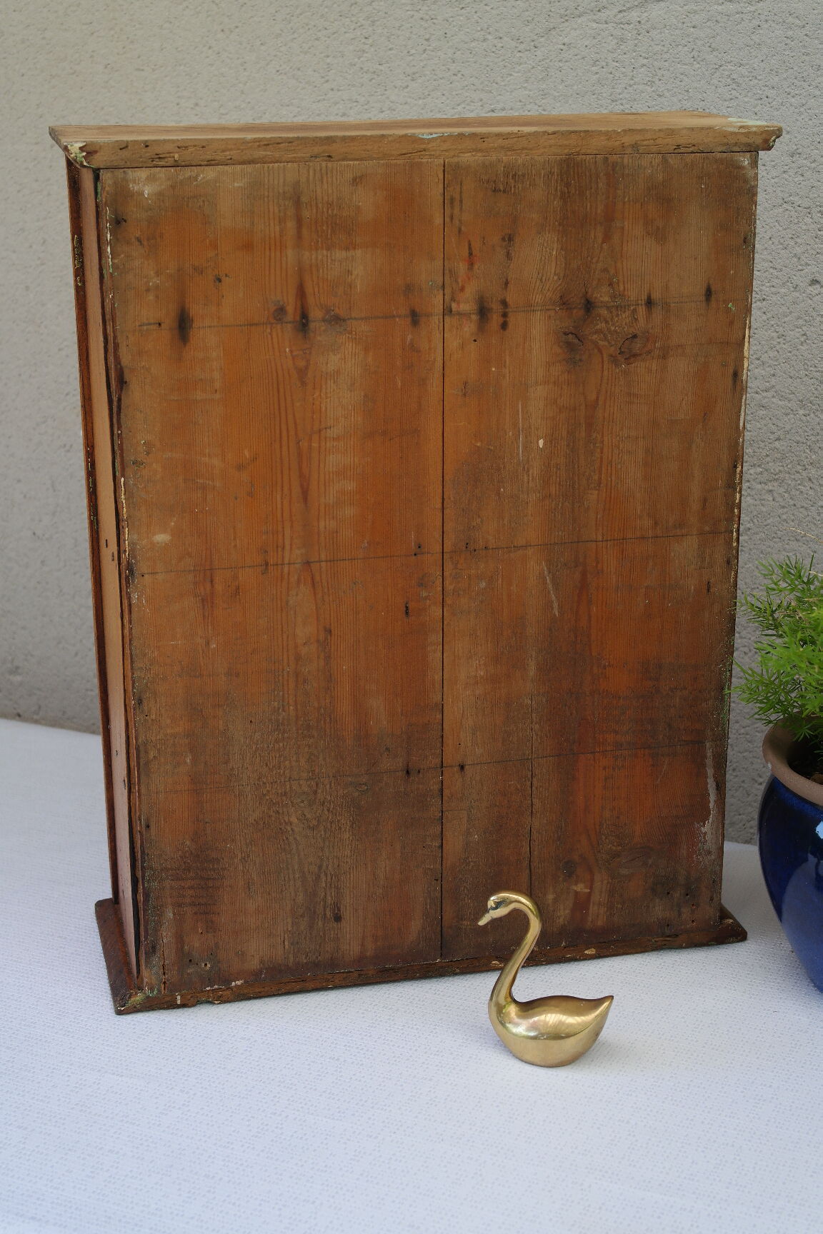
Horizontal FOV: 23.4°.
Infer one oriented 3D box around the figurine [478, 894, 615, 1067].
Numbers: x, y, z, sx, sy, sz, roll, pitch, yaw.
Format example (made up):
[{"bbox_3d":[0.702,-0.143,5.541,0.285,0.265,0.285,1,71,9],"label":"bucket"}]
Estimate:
[{"bbox_3d":[0.086,0.227,1.267,0.091,0.121,0.042,-5,18,-13],"label":"figurine"}]

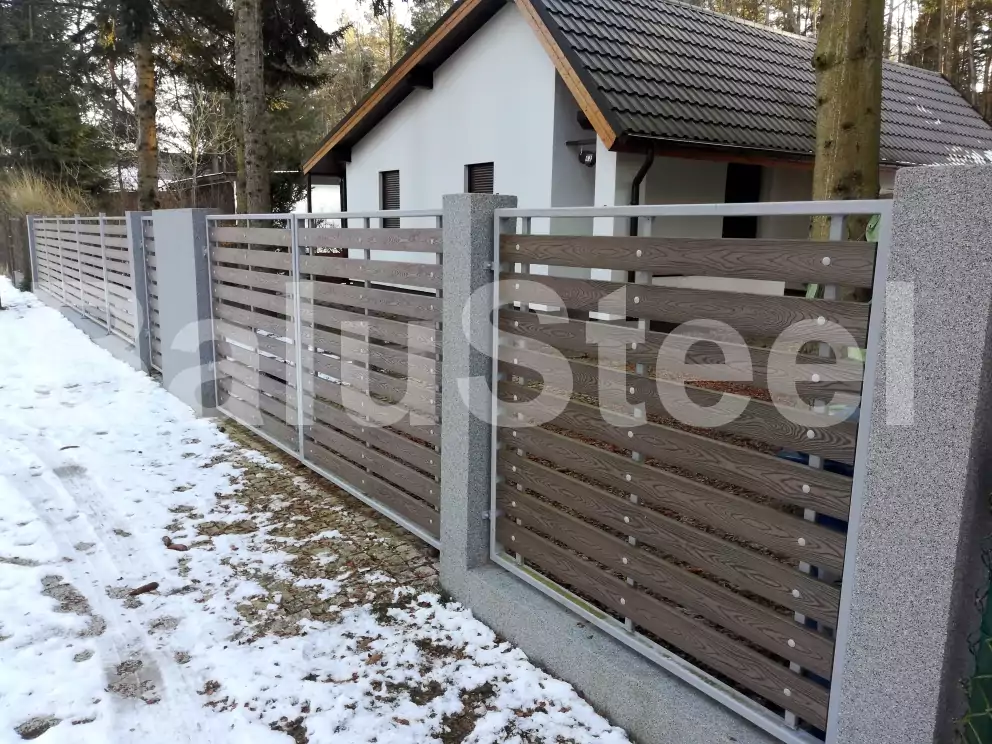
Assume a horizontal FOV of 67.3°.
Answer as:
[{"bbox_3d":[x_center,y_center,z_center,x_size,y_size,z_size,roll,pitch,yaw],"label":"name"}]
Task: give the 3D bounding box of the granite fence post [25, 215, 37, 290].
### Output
[{"bbox_3d":[-10.322,-2.649,16.767,0.242,1.666,0.236,-7,13,-36],"label":"granite fence post"}]

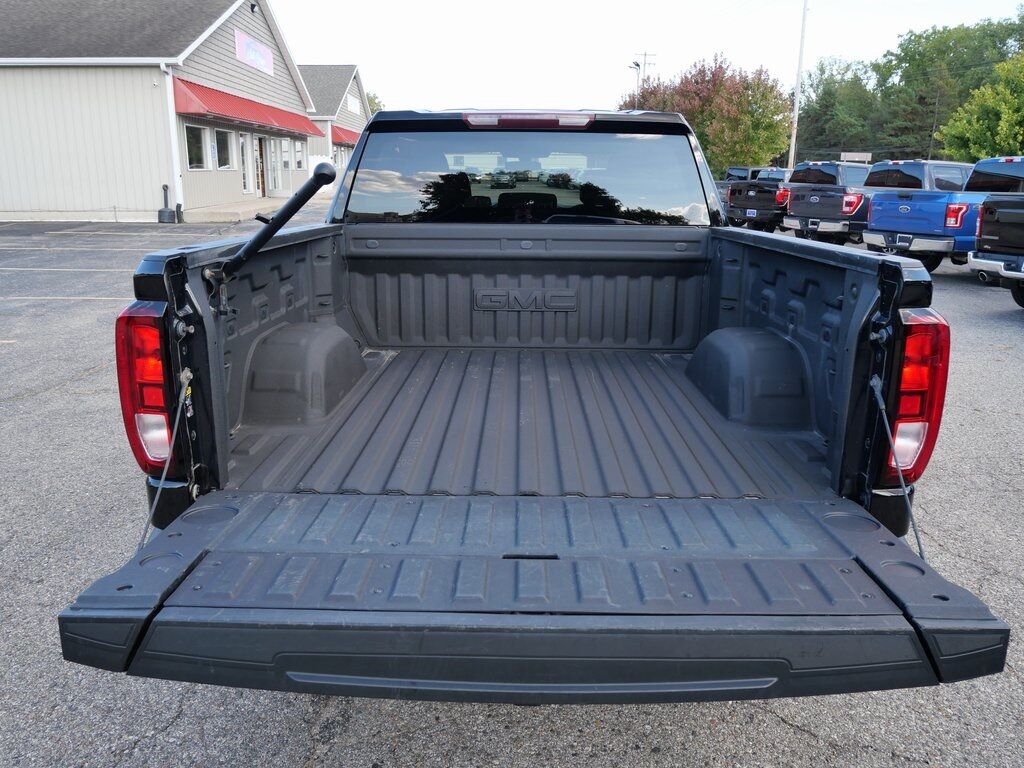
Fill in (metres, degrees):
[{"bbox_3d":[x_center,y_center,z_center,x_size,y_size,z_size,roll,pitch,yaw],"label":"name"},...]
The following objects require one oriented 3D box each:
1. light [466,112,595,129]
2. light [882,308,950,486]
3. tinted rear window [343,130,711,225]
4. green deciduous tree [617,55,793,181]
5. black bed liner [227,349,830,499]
[{"bbox_3d":[0.078,-1.238,3.612,0.620,0.070,0.070,1,14,1],"label":"light"},{"bbox_3d":[0.922,0.036,1.812,0.155,0.410,0.200,1,14,1],"label":"light"},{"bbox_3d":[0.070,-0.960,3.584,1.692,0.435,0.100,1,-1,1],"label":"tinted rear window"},{"bbox_3d":[9.708,-12.670,39.025,8.705,7.339,8.096,0,15,0],"label":"green deciduous tree"},{"bbox_3d":[0.052,0.054,2.698,1.600,0.080,1.770,1,14,1],"label":"black bed liner"}]

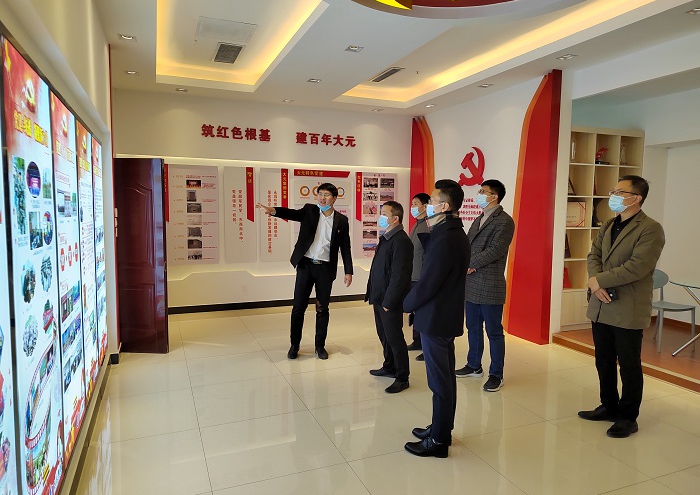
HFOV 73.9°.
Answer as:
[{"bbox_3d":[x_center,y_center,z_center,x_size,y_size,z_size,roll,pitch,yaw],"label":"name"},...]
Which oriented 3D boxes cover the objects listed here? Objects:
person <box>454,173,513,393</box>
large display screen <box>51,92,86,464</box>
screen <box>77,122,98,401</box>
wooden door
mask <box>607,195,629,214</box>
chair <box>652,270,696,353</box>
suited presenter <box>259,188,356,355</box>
[{"bbox_3d":[1.200,0.315,4.130,0.420,1.800,0.510,-2,5,-28],"label":"person"},{"bbox_3d":[-1.543,0.144,2.551,0.060,1.820,0.730,-1,5,-22],"label":"large display screen"},{"bbox_3d":[-1.833,0.074,3.251,0.060,1.820,0.730,-1,5,-22],"label":"screen"},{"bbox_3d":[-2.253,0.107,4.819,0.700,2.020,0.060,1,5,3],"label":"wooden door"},{"bbox_3d":[1.873,-0.300,3.250,0.090,0.125,0.135,0,5,-13],"label":"mask"},{"bbox_3d":[3.341,0.670,5.019,0.450,0.790,0.490,0,5,-10],"label":"chair"},{"bbox_3d":[-0.460,0.250,4.750,0.950,1.780,0.520,1,5,0],"label":"suited presenter"}]

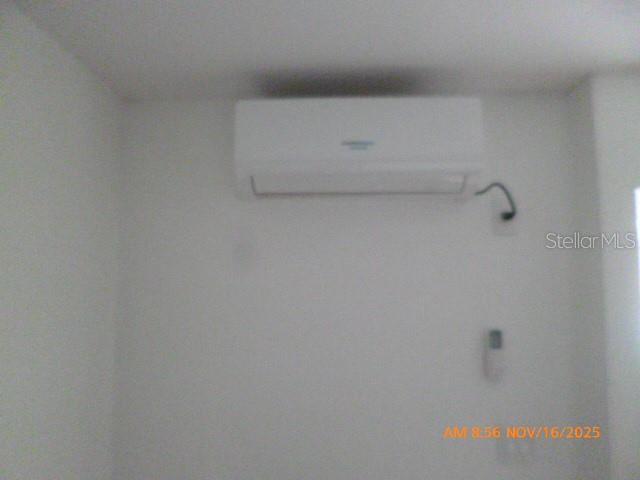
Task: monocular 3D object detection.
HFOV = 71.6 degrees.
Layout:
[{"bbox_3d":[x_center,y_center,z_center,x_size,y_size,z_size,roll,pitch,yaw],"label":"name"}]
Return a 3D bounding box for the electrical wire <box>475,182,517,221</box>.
[{"bbox_3d":[0.601,-0.131,1.517,0.143,0.130,0.070,0,-4,1],"label":"electrical wire"}]

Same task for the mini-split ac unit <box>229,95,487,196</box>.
[{"bbox_3d":[0.123,-0.295,1.476,0.770,0.292,0.200,0,-4,1],"label":"mini-split ac unit"}]

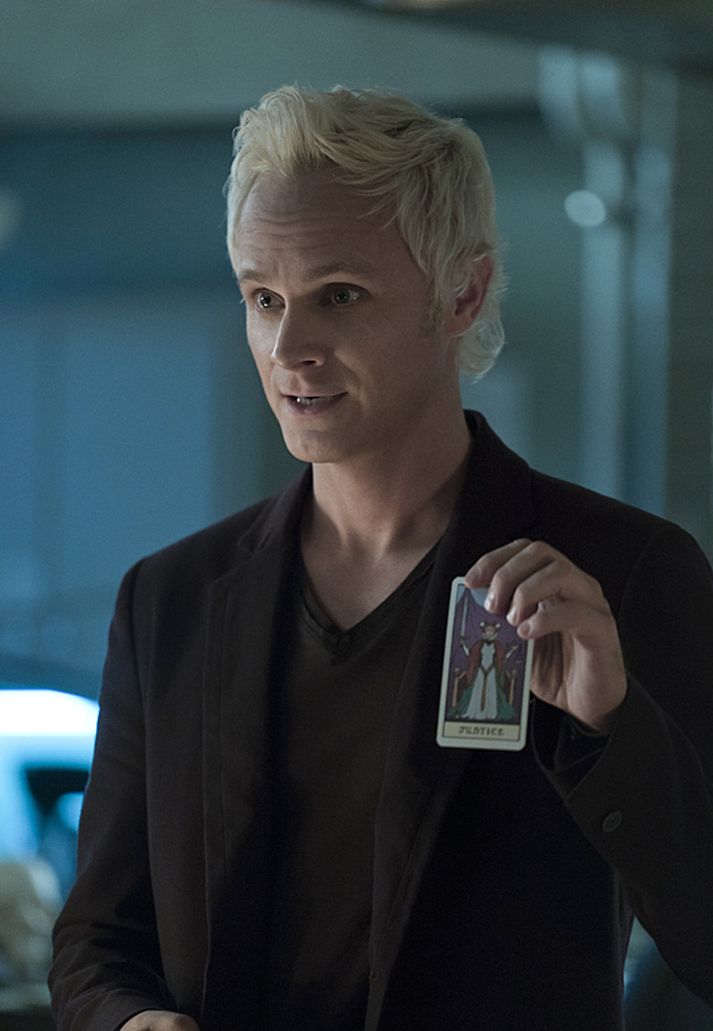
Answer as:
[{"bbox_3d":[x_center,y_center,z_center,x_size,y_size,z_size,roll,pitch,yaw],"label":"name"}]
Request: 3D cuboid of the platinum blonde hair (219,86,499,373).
[{"bbox_3d":[0.006,-0.204,4.280,0.185,0.213,0.220,0,5,35],"label":"platinum blonde hair"}]

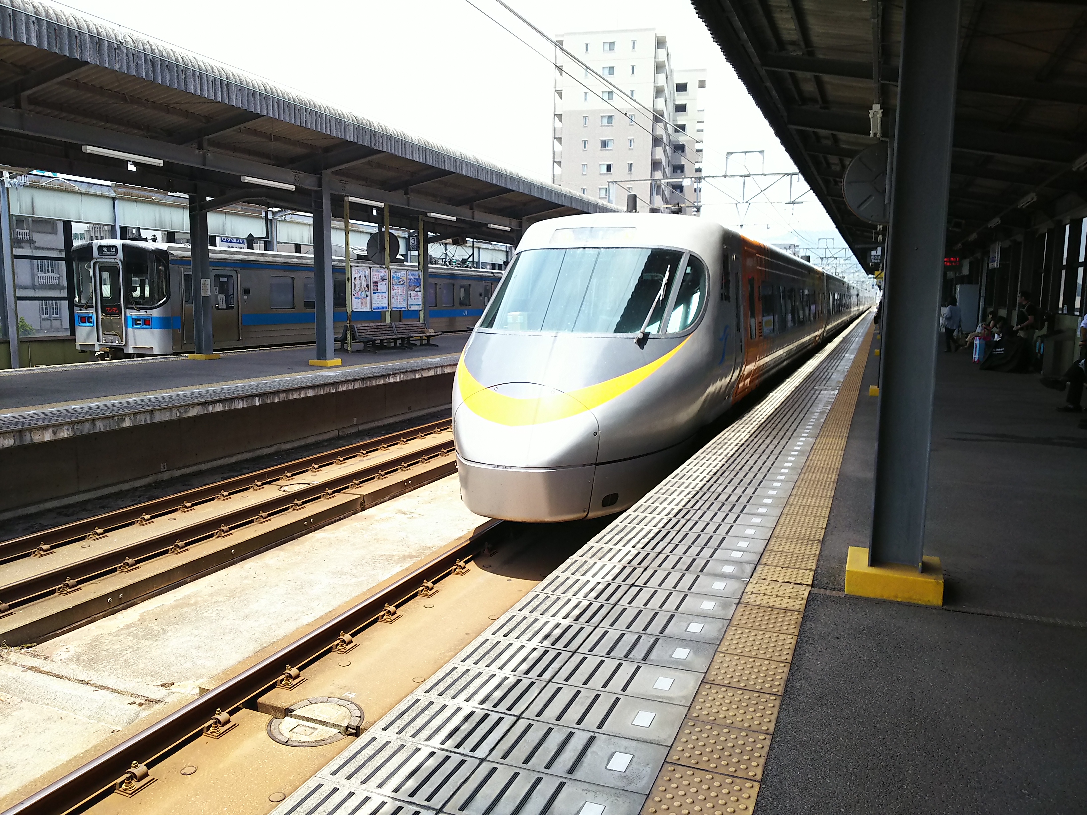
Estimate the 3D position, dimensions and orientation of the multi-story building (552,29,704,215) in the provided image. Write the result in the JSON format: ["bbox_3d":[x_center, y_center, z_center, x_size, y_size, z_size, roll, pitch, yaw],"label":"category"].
[{"bbox_3d":[12.903,-30.514,114.772,18.600,34.600,28.000,2,8,11],"label":"multi-story building"}]

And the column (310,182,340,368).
[{"bbox_3d":[-4.518,-2.742,16.855,0.400,3.760,0.400,4,8,22],"label":"column"}]

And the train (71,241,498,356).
[{"bbox_3d":[-6.655,-3.431,28.791,2.850,3.660,20.200,4,8,22],"label":"train"}]

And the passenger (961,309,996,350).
[{"bbox_3d":[11.373,-1.929,21.317,0.760,1.170,0.460,4,8,22],"label":"passenger"}]

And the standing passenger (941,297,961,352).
[{"bbox_3d":[11.652,-2.375,23.323,0.460,1.570,0.420,-5,10,-37],"label":"standing passenger"}]

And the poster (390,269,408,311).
[{"bbox_3d":[-3.999,-3.262,22.699,0.030,1.100,0.800,4,8,22],"label":"poster"}]

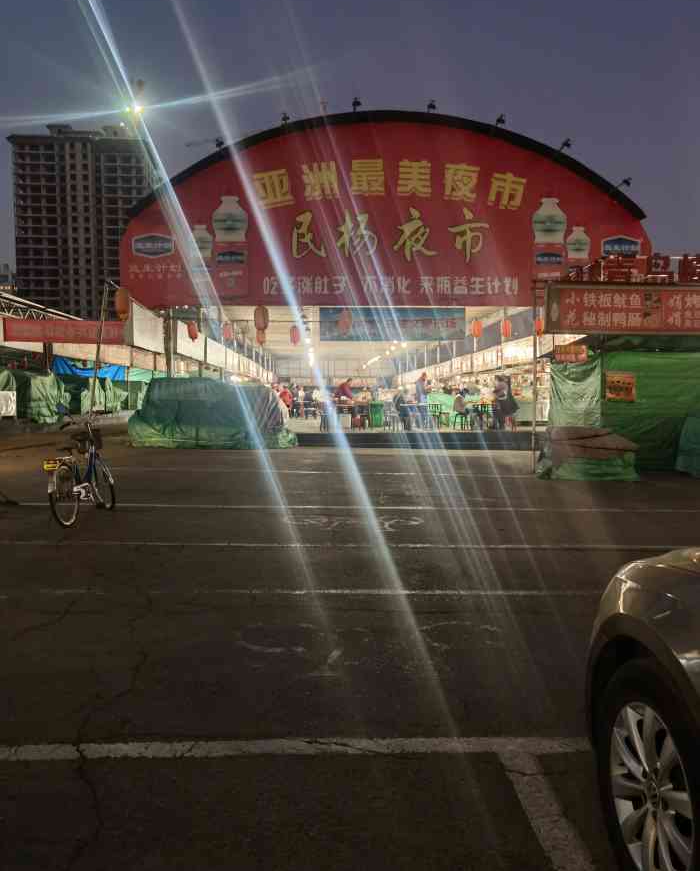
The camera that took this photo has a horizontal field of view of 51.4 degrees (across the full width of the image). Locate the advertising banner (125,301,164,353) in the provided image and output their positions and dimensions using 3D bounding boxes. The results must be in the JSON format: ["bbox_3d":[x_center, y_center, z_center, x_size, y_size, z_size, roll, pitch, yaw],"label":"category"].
[{"bbox_3d":[-5.469,-2.885,20.000,0.150,1.060,3.700,0,3,-2],"label":"advertising banner"}]

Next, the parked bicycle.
[{"bbox_3d":[-2.955,0.345,8.100,0.550,1.130,1.680,0,3,5],"label":"parked bicycle"}]

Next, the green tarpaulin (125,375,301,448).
[{"bbox_3d":[-3.456,-0.604,18.700,4.120,1.770,1.900,0,3,0],"label":"green tarpaulin"}]

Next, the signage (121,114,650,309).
[{"bbox_3d":[1.034,-6.539,21.200,15.300,5.660,0.300,0,3,0],"label":"signage"}]

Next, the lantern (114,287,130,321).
[{"bbox_3d":[-5.689,-3.276,18.200,0.360,0.820,0.360,0,3,0],"label":"lantern"}]

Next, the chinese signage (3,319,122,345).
[{"bbox_3d":[-7.152,-2.601,18.200,3.030,0.580,0.100,0,3,0],"label":"chinese signage"}]

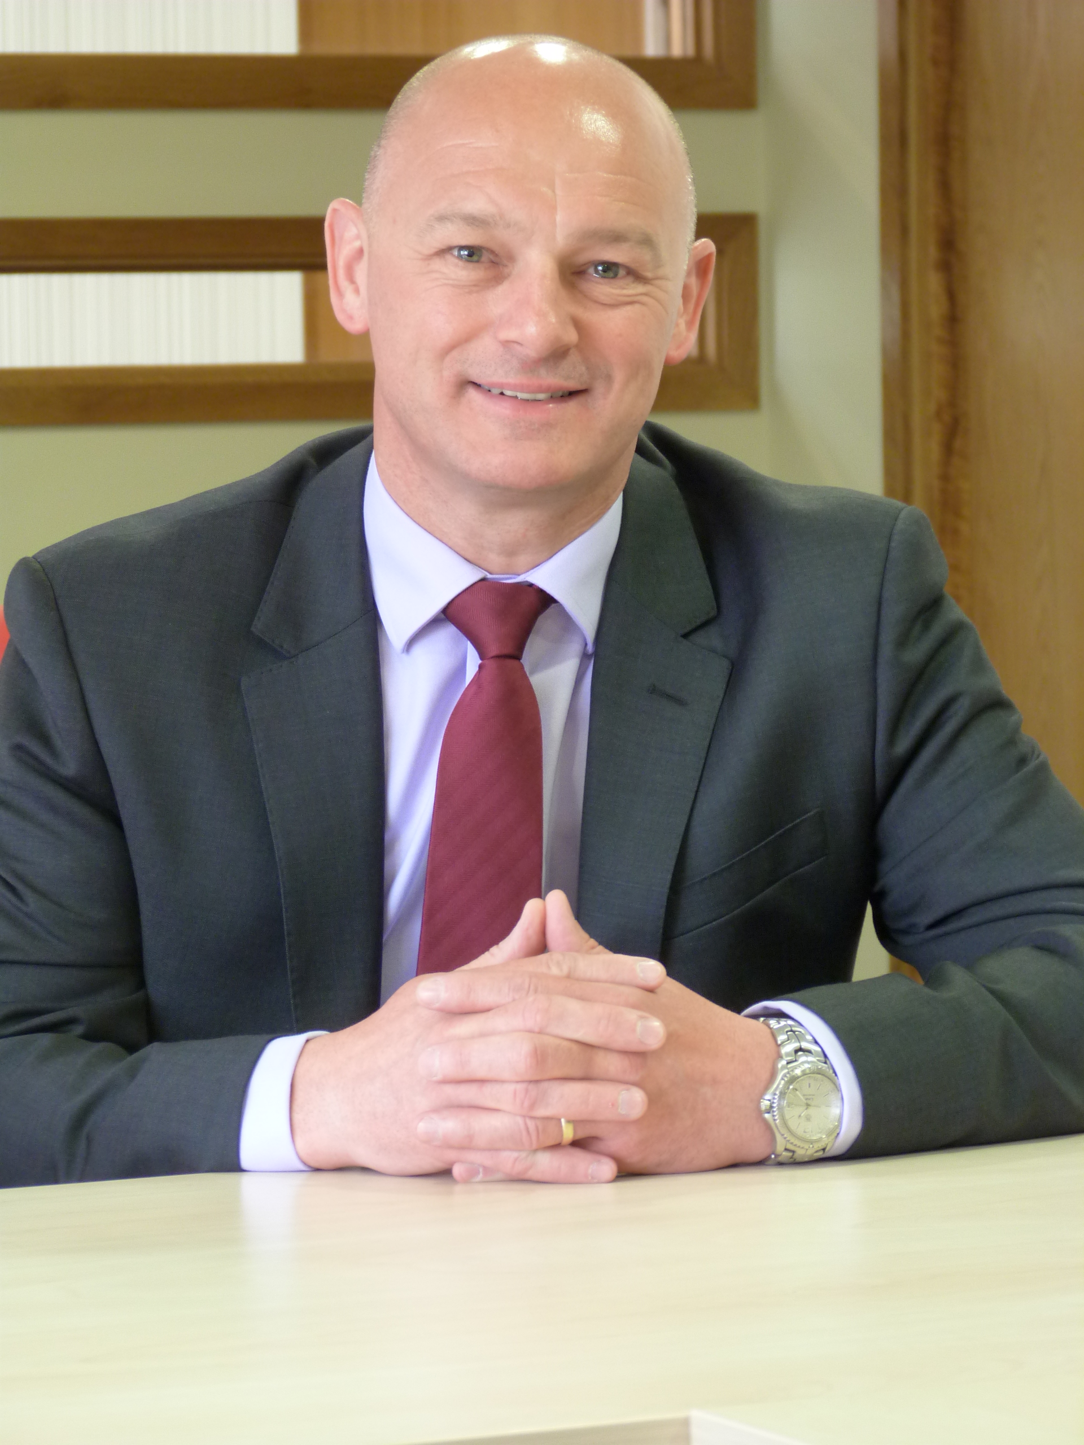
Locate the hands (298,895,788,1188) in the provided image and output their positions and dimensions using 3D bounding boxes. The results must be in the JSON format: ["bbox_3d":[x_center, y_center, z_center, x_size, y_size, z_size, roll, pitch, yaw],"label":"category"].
[{"bbox_3d":[-0.003,0.134,2.830,0.212,0.121,0.125,-1,5,0],"label":"hands"}]

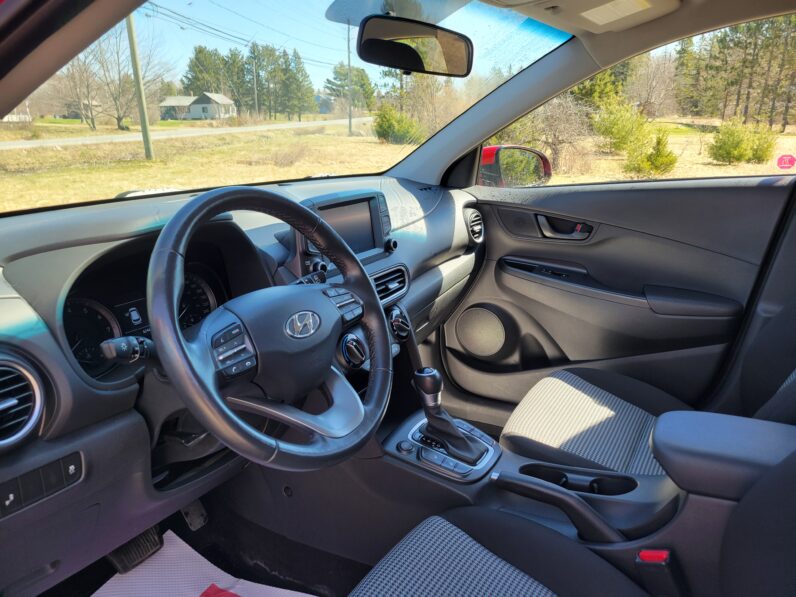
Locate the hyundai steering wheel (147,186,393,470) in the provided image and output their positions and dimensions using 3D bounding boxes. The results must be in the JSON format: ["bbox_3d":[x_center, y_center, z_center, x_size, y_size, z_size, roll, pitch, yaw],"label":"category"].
[{"bbox_3d":[-0.157,0.038,0.769,0.105,0.370,0.370,-26,-1,34],"label":"hyundai steering wheel"}]

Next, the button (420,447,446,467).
[{"bbox_3d":[0.063,0.286,1.078,0.045,0.011,0.023,16,23,26],"label":"button"}]

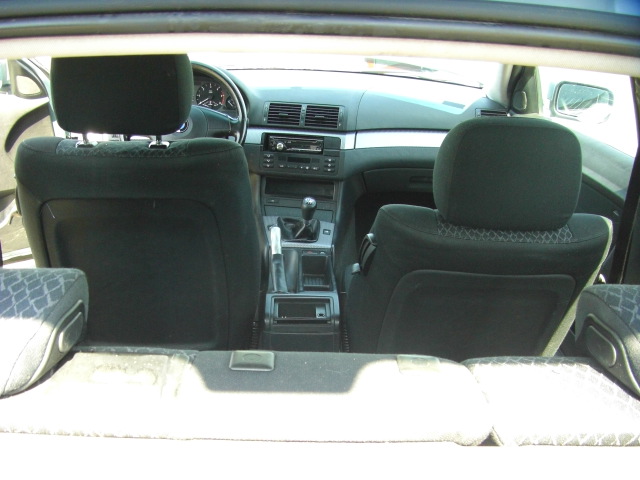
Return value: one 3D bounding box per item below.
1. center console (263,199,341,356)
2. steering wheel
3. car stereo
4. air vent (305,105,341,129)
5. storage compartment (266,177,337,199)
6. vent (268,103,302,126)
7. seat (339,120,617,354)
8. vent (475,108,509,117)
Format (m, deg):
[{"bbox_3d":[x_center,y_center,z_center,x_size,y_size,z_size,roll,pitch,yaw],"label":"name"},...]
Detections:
[{"bbox_3d":[-0.057,0.062,1.943,0.205,0.260,0.660,1,17,-3],"label":"center console"},{"bbox_3d":[-0.399,-0.323,2.030,0.380,0.380,0.110,1,-6,-3],"label":"steering wheel"},{"bbox_3d":[-0.077,-0.313,2.316,0.182,0.055,0.080,2,5,1],"label":"car stereo"},{"bbox_3d":[0.007,-0.402,2.311,0.112,0.068,0.040,2,2,1],"label":"air vent"},{"bbox_3d":[-0.066,-0.168,2.260,0.220,0.062,0.100,1,7,-3],"label":"storage compartment"},{"bbox_3d":[-0.114,-0.411,2.316,0.112,0.068,0.040,2,2,1],"label":"vent"},{"bbox_3d":[0.295,0.122,1.814,0.520,0.970,0.830,1,17,-3],"label":"seat"},{"bbox_3d":[0.563,-0.399,2.316,0.106,0.068,0.040,0,5,-8],"label":"vent"}]

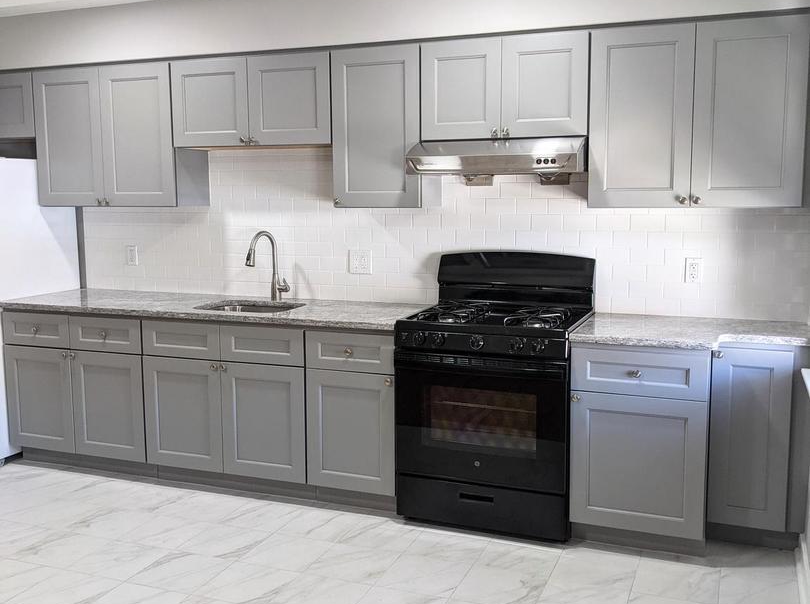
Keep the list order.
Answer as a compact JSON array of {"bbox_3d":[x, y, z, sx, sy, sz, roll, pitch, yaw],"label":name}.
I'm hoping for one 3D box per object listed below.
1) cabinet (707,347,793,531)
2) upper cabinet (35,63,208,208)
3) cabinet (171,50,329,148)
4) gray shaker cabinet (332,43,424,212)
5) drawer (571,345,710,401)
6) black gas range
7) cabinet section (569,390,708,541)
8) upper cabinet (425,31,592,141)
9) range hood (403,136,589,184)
[{"bbox_3d":[1.460,0.519,3.570,0.305,0.748,0.440,3,7,21],"label":"cabinet"},{"bbox_3d":[-1.573,-0.897,4.677,0.924,0.740,0.310,3,7,21],"label":"upper cabinet"},{"bbox_3d":[-0.719,-1.010,4.323,0.913,0.436,0.310,3,7,21],"label":"cabinet"},{"bbox_3d":[-0.082,-0.831,4.091,0.456,0.740,0.310,3,7,21],"label":"gray shaker cabinet"},{"bbox_3d":[1.016,0.249,3.557,0.530,0.186,0.530,3,7,21],"label":"drawer"},{"bbox_3d":[0.423,0.384,3.829,0.760,1.185,0.655,3,7,21],"label":"black gas range"},{"bbox_3d":[1.037,0.609,3.644,0.534,0.554,0.590,3,8,21],"label":"cabinet section"},{"bbox_3d":[0.484,-0.954,3.850,0.763,0.440,0.310,3,7,21],"label":"upper cabinet"},{"bbox_3d":[0.450,-0.638,3.799,0.757,0.180,0.500,3,7,21],"label":"range hood"}]

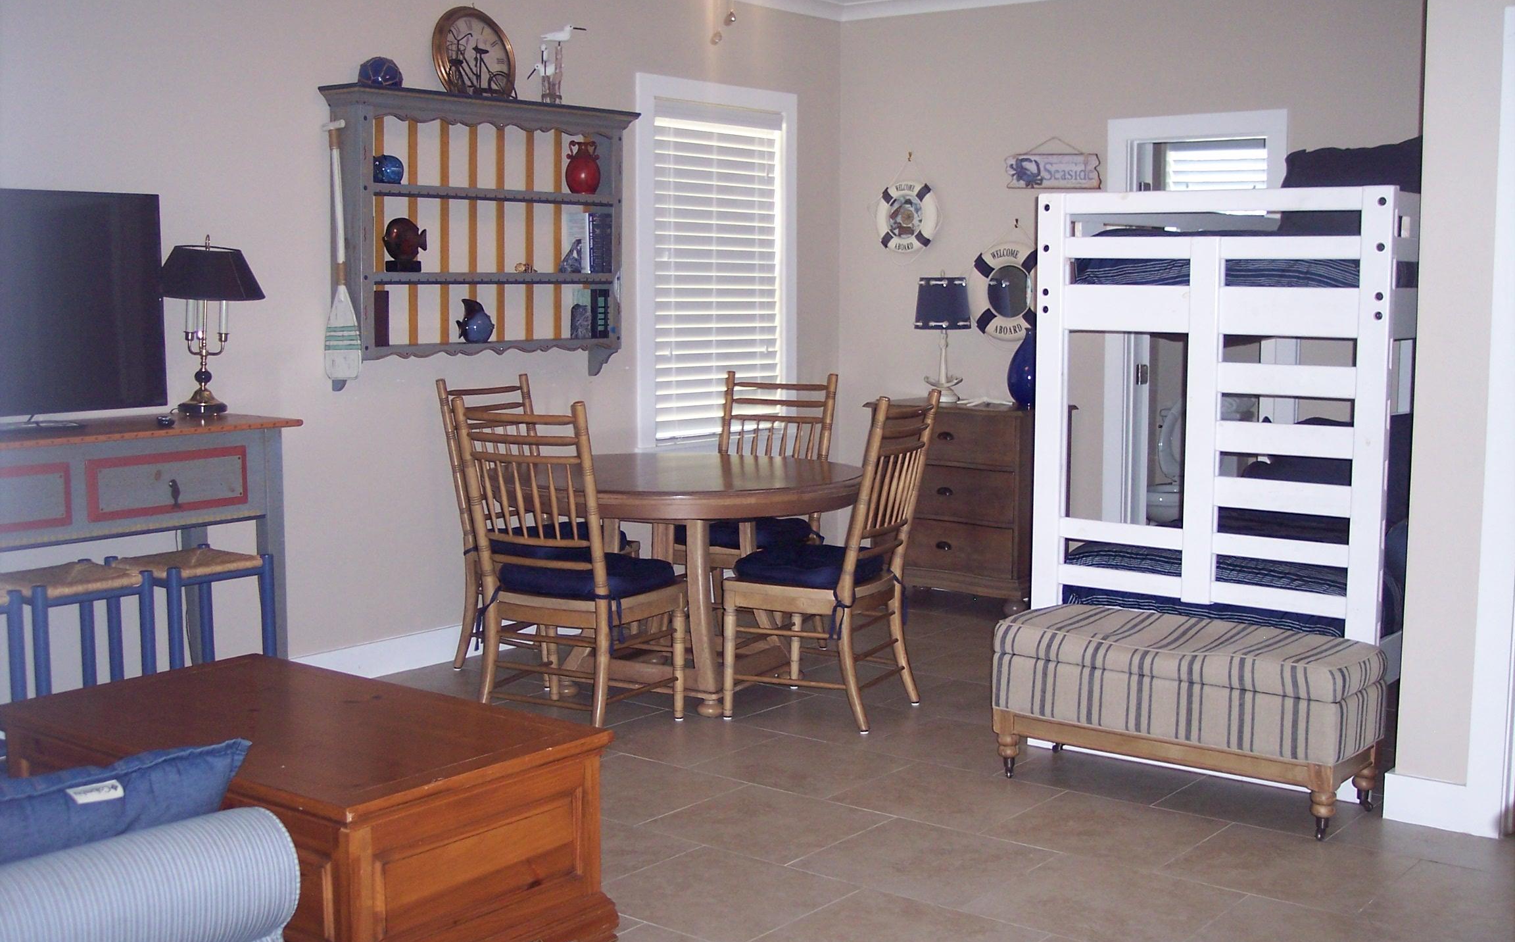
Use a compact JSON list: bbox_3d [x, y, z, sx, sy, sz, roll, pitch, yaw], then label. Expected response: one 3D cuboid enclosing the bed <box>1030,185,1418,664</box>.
[{"bbox_3d":[1.904,-0.045,5.779,1.075,1.704,2.036,5,8,37],"label":"bed"}]

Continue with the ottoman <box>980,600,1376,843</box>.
[{"bbox_3d":[1.202,0.681,4.819,1.006,0.478,0.393,5,8,37],"label":"ottoman"}]

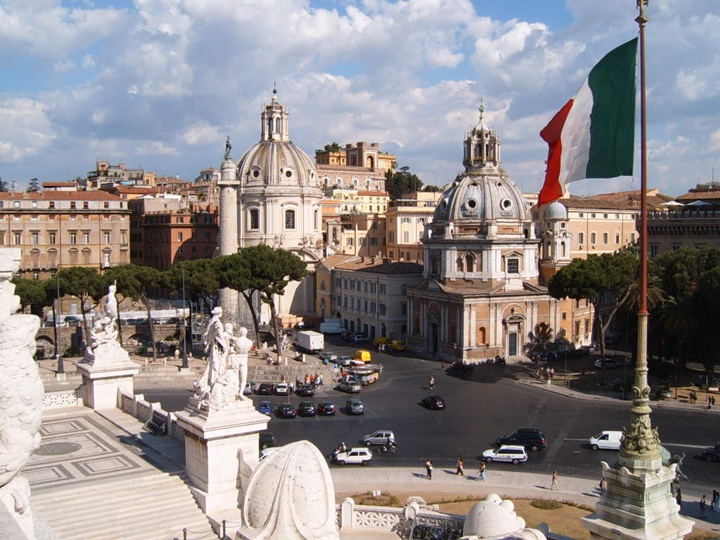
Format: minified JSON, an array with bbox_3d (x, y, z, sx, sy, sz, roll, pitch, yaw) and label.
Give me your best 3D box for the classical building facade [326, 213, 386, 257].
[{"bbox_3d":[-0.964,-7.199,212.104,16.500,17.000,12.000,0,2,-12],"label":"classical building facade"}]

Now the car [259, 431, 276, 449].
[{"bbox_3d":[-10.697,17.552,79.719,4.000,1.450,1.670,1,3,15],"label":"car"}]

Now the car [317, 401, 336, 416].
[{"bbox_3d":[-4.152,16.758,94.713,1.660,1.460,3.900,-1,3,-13],"label":"car"}]

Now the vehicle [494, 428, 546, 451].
[{"bbox_3d":[16.814,17.608,80.252,4.700,1.780,1.920,1,2,22],"label":"vehicle"}]

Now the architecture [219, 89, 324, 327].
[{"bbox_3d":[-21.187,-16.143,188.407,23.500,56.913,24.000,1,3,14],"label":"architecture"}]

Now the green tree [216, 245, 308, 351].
[{"bbox_3d":[-15.877,4.875,125.450,14.966,18.186,12.500,0,3,0],"label":"green tree"}]

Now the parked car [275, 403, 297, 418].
[{"bbox_3d":[-8.930,16.538,92.395,1.720,1.450,4.000,-1,4,-17],"label":"parked car"}]

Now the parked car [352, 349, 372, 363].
[{"bbox_3d":[0.411,15.207,137.912,1.750,1.950,4.200,-1,3,-26],"label":"parked car"}]

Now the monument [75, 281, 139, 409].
[{"bbox_3d":[-18.390,5.200,55.490,3.400,8.900,4.100,-3,5,-36],"label":"monument"}]

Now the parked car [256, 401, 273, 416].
[{"bbox_3d":[-11.753,16.777,94.064,1.630,1.440,3.800,-1,3,-13],"label":"parked car"}]

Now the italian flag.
[{"bbox_3d":[13.064,-8.433,44.000,5.700,9.500,2.400,1,4,10],"label":"italian flag"}]

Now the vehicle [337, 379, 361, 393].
[{"bbox_3d":[-1.532,16.543,110.880,1.680,1.450,4.100,-2,3,-36],"label":"vehicle"}]

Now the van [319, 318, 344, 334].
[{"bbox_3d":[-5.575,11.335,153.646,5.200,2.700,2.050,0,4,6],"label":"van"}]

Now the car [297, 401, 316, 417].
[{"bbox_3d":[-6.590,17.099,96.407,1.650,1.500,3.800,-1,2,-15],"label":"car"}]

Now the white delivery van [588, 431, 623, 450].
[{"bbox_3d":[26.217,17.588,80.137,4.200,1.830,1.700,0,2,7],"label":"white delivery van"}]

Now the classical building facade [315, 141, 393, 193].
[{"bbox_3d":[-2.608,-40.334,308.270,31.000,22.107,20.000,-2,4,-36],"label":"classical building facade"}]

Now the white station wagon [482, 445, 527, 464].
[{"bbox_3d":[14.232,17.805,75.243,4.280,1.480,1.700,1,4,15],"label":"white station wagon"}]

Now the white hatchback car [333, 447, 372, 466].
[{"bbox_3d":[-0.481,18.000,74.728,3.380,1.440,1.480,0,2,4],"label":"white hatchback car"}]

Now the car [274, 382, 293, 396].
[{"bbox_3d":[-10.959,16.621,108.684,1.680,1.470,3.900,0,2,-7],"label":"car"}]

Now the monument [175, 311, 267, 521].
[{"bbox_3d":[-7.783,7.501,43.275,3.927,10.873,3.927,-2,3,-35],"label":"monument"}]

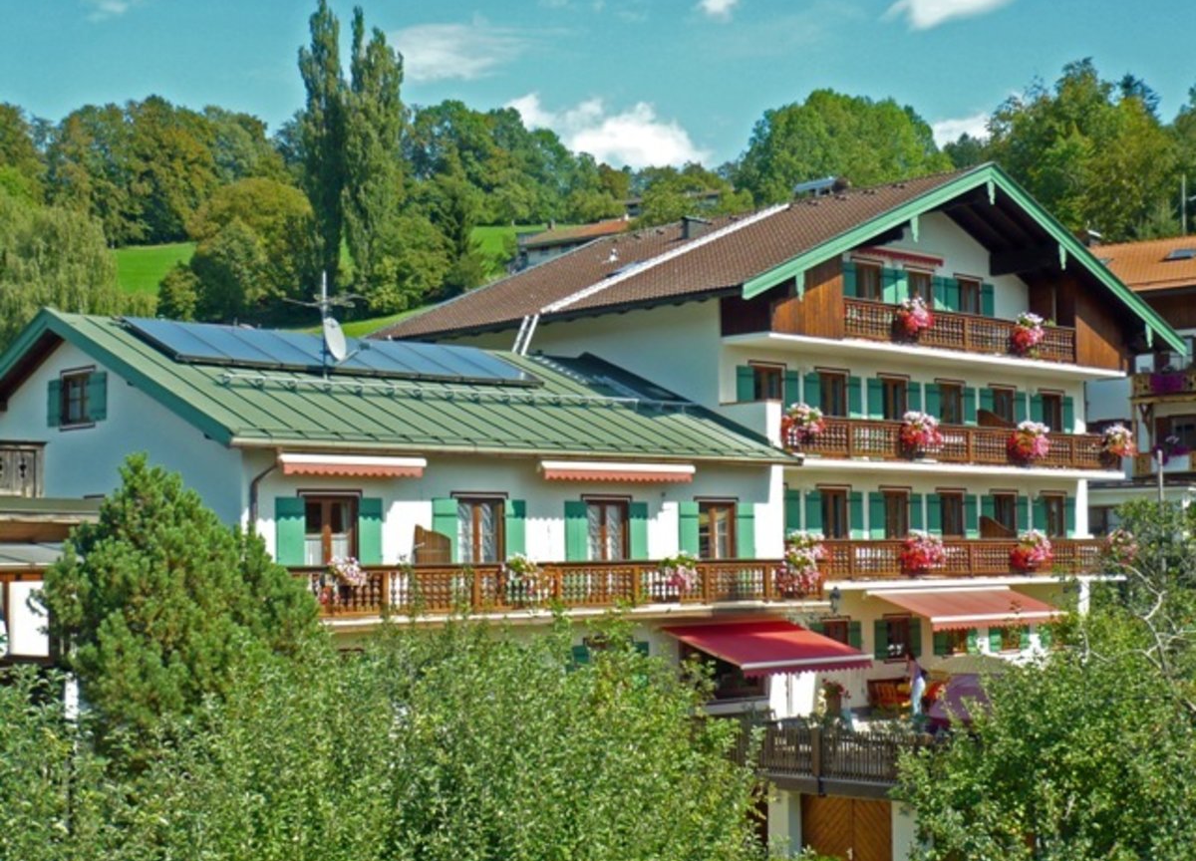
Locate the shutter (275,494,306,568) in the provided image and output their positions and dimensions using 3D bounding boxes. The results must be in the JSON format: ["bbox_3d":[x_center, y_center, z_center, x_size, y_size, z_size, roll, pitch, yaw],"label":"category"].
[{"bbox_3d":[-5.264,2.161,31.941,0.570,2.000,0.050,3,-5,-43],"label":"shutter"}]

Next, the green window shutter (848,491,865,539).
[{"bbox_3d":[6.196,2.494,44.605,0.530,2.000,0.050,3,-4,-43],"label":"green window shutter"}]

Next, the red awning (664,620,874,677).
[{"bbox_3d":[3.575,4.603,39.596,4.200,0.987,2.257,3,-5,-44],"label":"red awning"}]

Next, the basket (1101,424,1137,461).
[{"bbox_3d":[13.880,0.319,49.730,0.980,1.000,0.820,3,-5,-43],"label":"basket"}]

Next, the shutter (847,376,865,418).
[{"bbox_3d":[6.390,-0.281,46.110,0.651,2.090,0.063,3,-5,-44],"label":"shutter"}]

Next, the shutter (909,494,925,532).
[{"bbox_3d":[7.884,2.585,46.062,0.540,2.030,0.050,3,-5,-43],"label":"shutter"}]

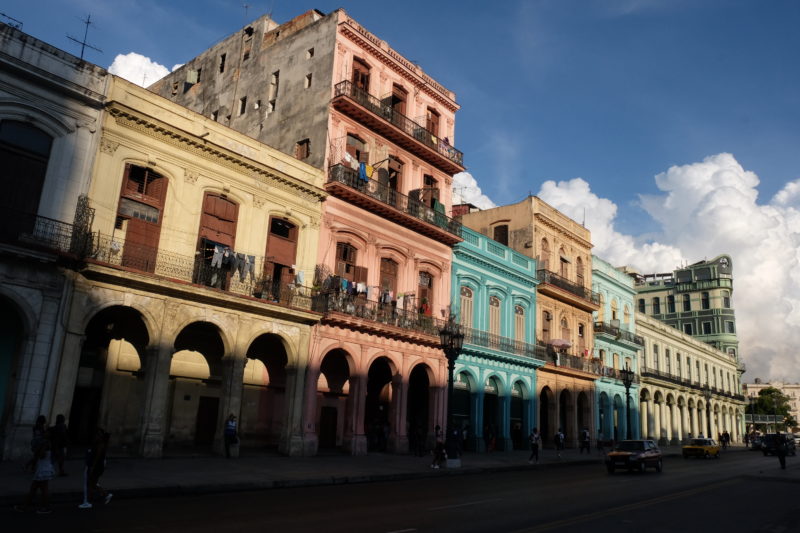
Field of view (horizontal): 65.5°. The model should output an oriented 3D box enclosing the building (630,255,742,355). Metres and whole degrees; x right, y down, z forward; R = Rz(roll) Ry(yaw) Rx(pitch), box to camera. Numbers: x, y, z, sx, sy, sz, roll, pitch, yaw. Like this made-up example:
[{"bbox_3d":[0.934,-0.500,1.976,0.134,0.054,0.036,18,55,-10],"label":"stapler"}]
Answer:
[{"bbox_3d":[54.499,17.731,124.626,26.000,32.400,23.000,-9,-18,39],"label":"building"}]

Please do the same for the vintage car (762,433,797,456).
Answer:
[{"bbox_3d":[31.112,14.634,50.991,1.820,1.620,4.600,-8,-18,39],"label":"vintage car"}]

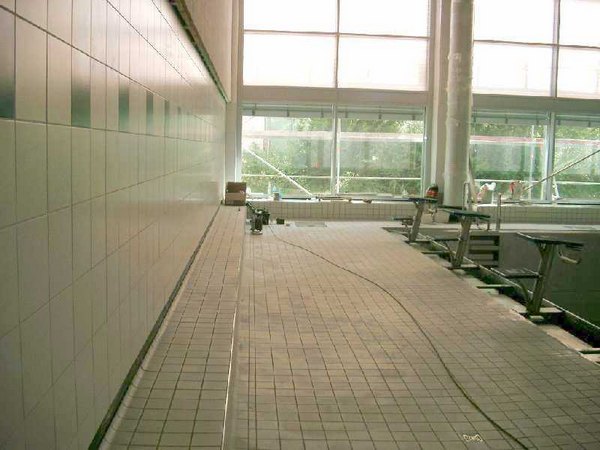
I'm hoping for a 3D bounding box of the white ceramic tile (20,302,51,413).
[{"bbox_3d":[-0.714,0.355,1.719,0.010,0.248,0.242,1,7,-4],"label":"white ceramic tile"}]

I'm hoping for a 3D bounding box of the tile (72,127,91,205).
[{"bbox_3d":[-0.751,-0.204,2.193,0.010,0.257,0.252,1,7,-4],"label":"tile"}]

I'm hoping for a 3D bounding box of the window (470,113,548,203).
[{"bbox_3d":[4.985,-1.630,15.435,2.042,2.097,0.100,1,7,-4],"label":"window"}]

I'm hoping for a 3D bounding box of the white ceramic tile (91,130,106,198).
[{"bbox_3d":[-0.771,-0.234,2.443,0.010,0.257,0.252,1,7,-4],"label":"white ceramic tile"}]

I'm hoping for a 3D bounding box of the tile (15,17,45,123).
[{"bbox_3d":[-0.692,-0.390,1.631,0.010,0.248,0.242,1,7,-4],"label":"tile"}]

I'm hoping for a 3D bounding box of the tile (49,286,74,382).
[{"bbox_3d":[-0.743,0.334,2.005,0.010,0.257,0.252,1,7,-4],"label":"tile"}]

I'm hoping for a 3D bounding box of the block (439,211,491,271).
[{"bbox_3d":[2.206,0.198,8.896,0.800,0.781,0.470,1,7,-4],"label":"block"}]

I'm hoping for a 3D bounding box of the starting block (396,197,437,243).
[{"bbox_3d":[2.105,-0.094,11.540,0.660,0.730,0.520,1,7,-4],"label":"starting block"}]

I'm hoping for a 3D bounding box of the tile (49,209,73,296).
[{"bbox_3d":[-0.724,0.078,1.927,0.010,0.248,0.242,1,7,-4],"label":"tile"}]

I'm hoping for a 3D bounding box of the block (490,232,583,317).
[{"bbox_3d":[2.364,0.484,6.469,0.800,0.781,0.470,1,7,-4],"label":"block"}]

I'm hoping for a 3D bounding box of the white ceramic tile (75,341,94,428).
[{"bbox_3d":[-0.756,0.546,2.224,0.010,0.248,0.242,1,7,-4],"label":"white ceramic tile"}]

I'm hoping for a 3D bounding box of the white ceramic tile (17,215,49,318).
[{"bbox_3d":[-0.718,0.110,1.725,0.010,0.257,0.252,1,7,-4],"label":"white ceramic tile"}]

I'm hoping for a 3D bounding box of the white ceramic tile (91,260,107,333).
[{"bbox_3d":[-0.766,0.269,2.433,0.010,0.248,0.242,1,7,-4],"label":"white ceramic tile"}]

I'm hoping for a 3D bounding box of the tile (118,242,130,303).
[{"bbox_3d":[-0.801,0.212,2.909,0.010,0.248,0.242,1,7,-4],"label":"tile"}]

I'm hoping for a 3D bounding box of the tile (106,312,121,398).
[{"bbox_3d":[-0.809,0.511,2.784,0.010,0.257,0.252,1,7,-4],"label":"tile"}]

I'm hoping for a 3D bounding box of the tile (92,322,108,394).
[{"bbox_3d":[-0.788,0.540,2.535,0.010,0.257,0.252,1,7,-4],"label":"tile"}]

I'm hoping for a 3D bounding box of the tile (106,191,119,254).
[{"bbox_3d":[-0.776,-0.008,2.642,0.010,0.248,0.242,1,7,-4],"label":"tile"}]

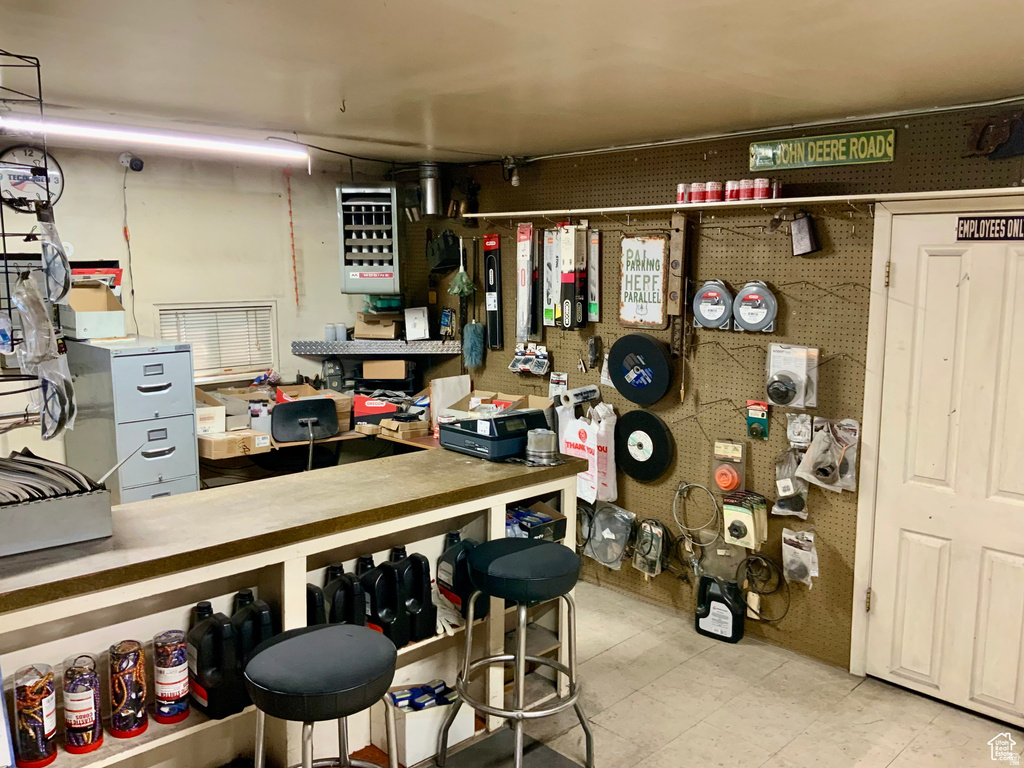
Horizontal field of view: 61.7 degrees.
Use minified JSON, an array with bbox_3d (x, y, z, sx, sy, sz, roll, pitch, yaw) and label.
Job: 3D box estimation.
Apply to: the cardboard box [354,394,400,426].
[{"bbox_3d":[-0.794,0.144,4.953,0.245,0.172,0.180,-2,8,-16],"label":"cardboard box"}]

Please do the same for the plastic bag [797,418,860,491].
[{"bbox_3d":[1.261,0.282,3.434,0.198,0.256,0.100,7,10,44],"label":"plastic bag"}]

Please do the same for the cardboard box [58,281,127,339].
[{"bbox_3d":[-2.054,-0.356,4.210,0.220,0.250,0.232,7,10,44],"label":"cardboard box"}]

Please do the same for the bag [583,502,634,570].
[{"bbox_3d":[0.482,0.773,4.371,0.060,0.320,0.300,-7,11,-44],"label":"bag"}]

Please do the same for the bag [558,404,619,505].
[{"bbox_3d":[0.376,0.346,4.388,0.130,0.490,0.310,-7,11,-44],"label":"bag"}]

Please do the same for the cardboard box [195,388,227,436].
[{"bbox_3d":[-1.528,0.128,4.214,0.180,0.220,0.210,-5,9,-33],"label":"cardboard box"}]

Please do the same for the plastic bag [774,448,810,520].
[{"bbox_3d":[1.157,0.413,3.562,0.119,0.270,0.060,7,10,44],"label":"plastic bag"}]

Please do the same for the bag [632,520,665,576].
[{"bbox_3d":[0.653,0.783,4.107,0.130,0.246,0.070,7,10,44],"label":"bag"}]

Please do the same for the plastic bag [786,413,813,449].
[{"bbox_3d":[1.185,0.193,3.541,0.085,0.134,0.040,7,10,44],"label":"plastic bag"}]

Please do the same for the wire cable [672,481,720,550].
[{"bbox_3d":[0.850,0.608,3.976,0.050,0.290,0.240,-7,11,-44],"label":"wire cable"}]

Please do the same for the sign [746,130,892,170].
[{"bbox_3d":[1.224,-0.929,3.433,0.595,0.117,0.012,7,10,44],"label":"sign"}]

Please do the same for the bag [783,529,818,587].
[{"bbox_3d":[1.192,0.719,3.545,0.115,0.214,0.060,7,10,44],"label":"bag"}]

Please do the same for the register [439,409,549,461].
[{"bbox_3d":[-0.070,0.186,3.548,0.308,0.162,0.355,-9,13,-43],"label":"register"}]

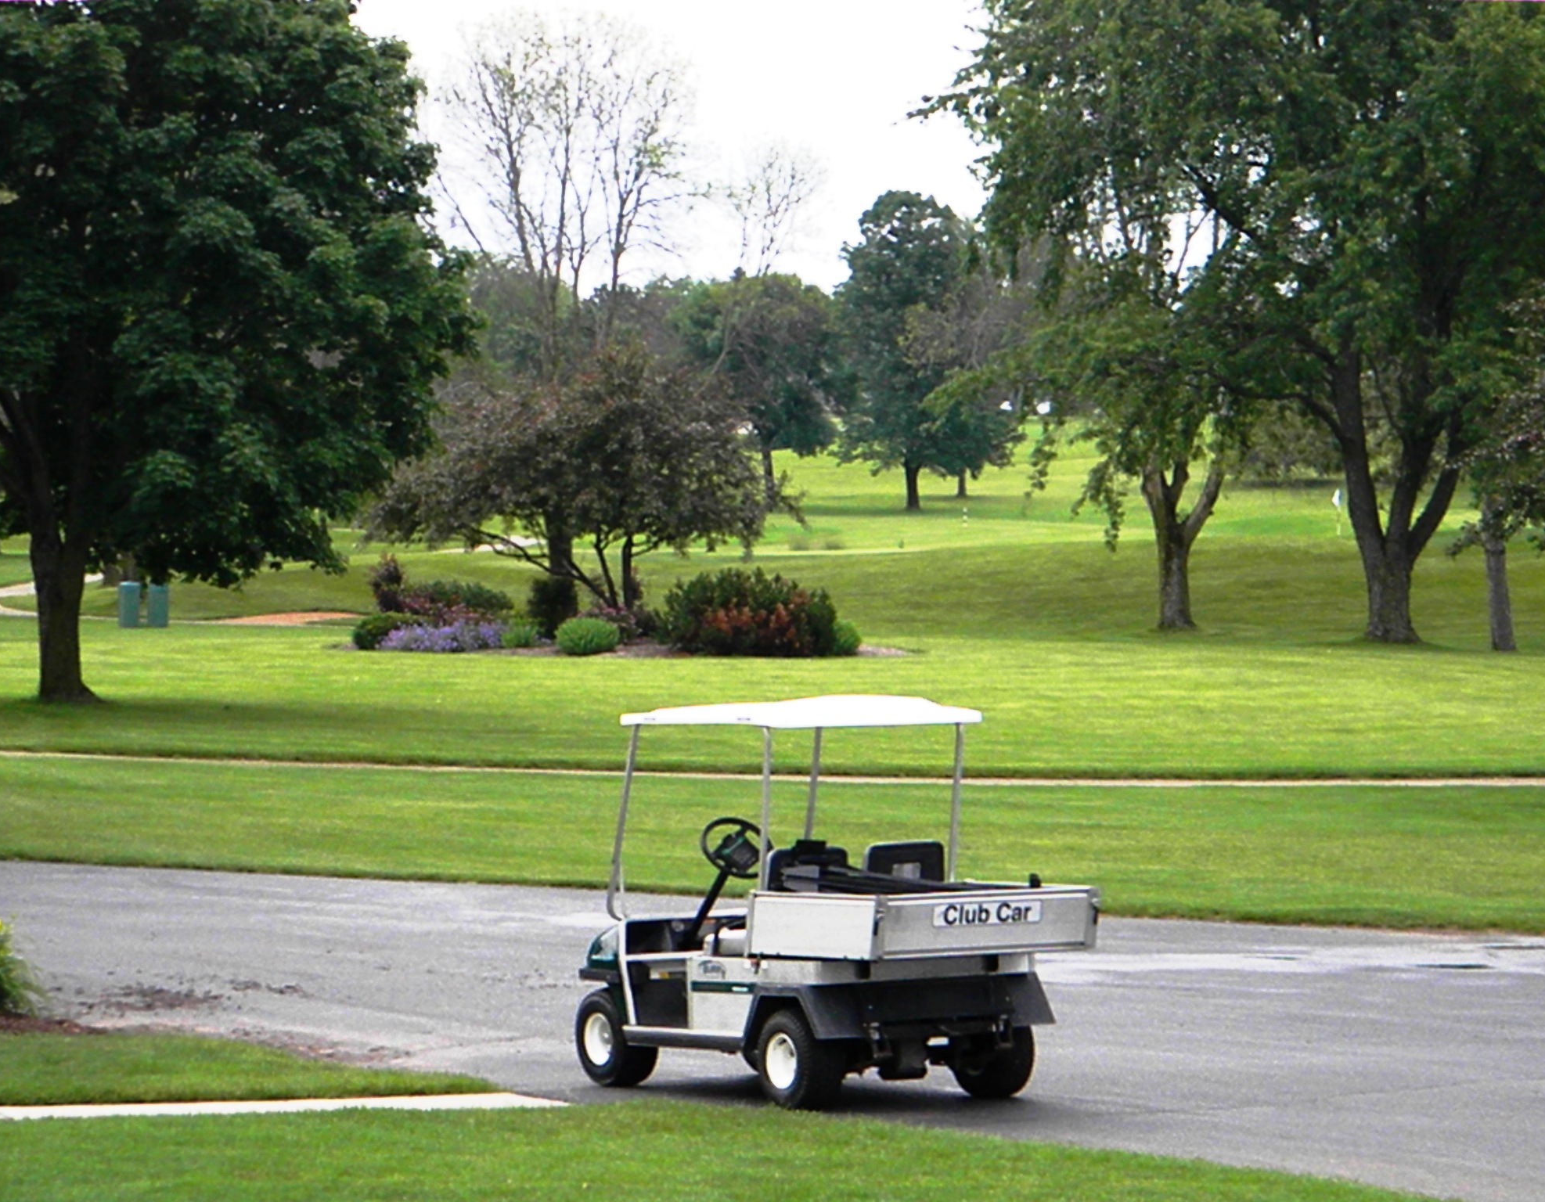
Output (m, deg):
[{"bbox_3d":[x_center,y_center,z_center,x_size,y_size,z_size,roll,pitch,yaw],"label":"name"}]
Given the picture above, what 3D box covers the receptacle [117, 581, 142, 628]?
[{"bbox_3d":[-14.380,0.085,115.000,0.500,1.023,0.500,0,0,0],"label":"receptacle"}]

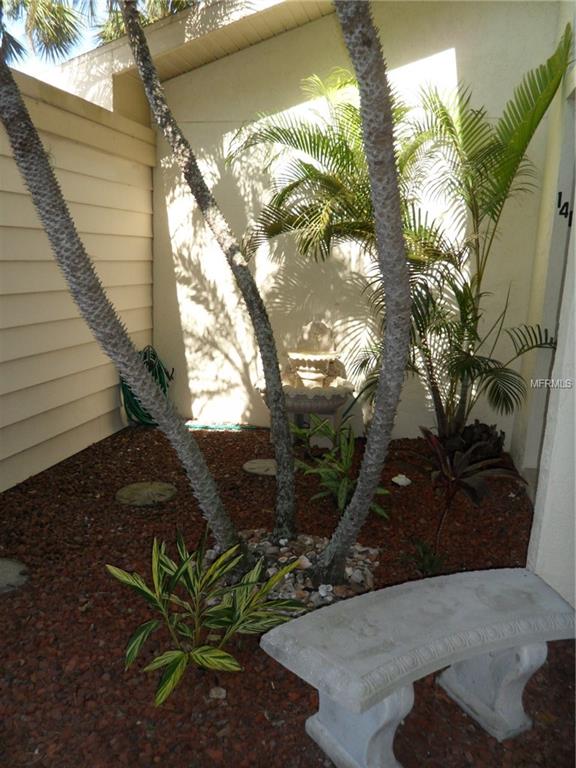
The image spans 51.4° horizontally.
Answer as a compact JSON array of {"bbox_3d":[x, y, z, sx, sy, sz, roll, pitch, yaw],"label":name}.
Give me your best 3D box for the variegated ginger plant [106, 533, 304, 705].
[{"bbox_3d":[-0.331,0.826,2.336,0.760,0.500,0.680,5,12,14],"label":"variegated ginger plant"}]

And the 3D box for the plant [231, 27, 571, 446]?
[{"bbox_3d":[0.746,-0.780,4.124,2.300,3.000,1.600,5,12,14],"label":"plant"}]

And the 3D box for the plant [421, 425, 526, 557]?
[{"bbox_3d":[1.014,0.616,3.224,0.600,0.660,0.550,5,12,14],"label":"plant"}]

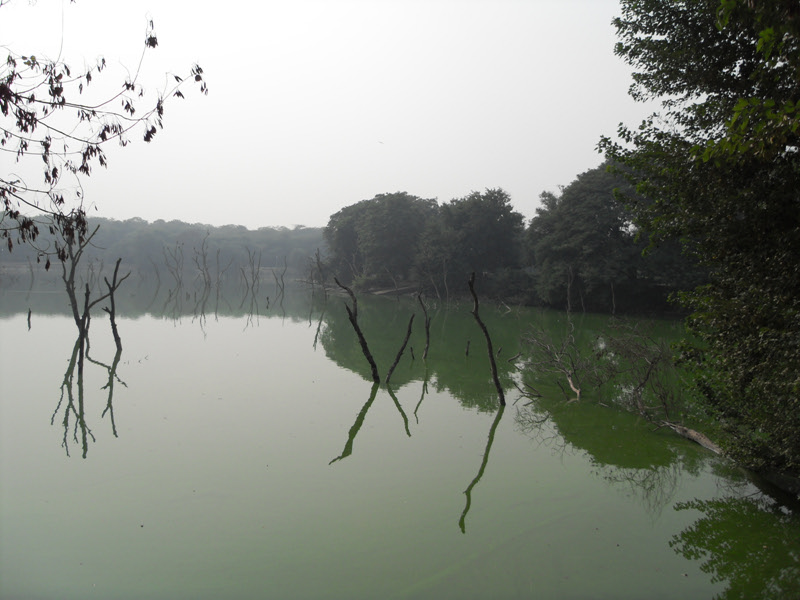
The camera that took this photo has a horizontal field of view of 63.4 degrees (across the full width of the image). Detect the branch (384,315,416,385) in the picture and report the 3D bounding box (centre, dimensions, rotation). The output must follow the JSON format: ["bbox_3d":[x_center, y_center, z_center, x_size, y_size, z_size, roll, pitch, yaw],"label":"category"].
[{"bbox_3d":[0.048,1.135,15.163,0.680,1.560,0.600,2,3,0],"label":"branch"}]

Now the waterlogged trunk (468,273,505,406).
[{"bbox_3d":[1.760,0.766,12.864,0.680,2.620,0.400,2,3,0],"label":"waterlogged trunk"}]

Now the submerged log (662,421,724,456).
[{"bbox_3d":[4.802,2.212,10.662,0.220,0.210,1.900,2,3,-3],"label":"submerged log"}]

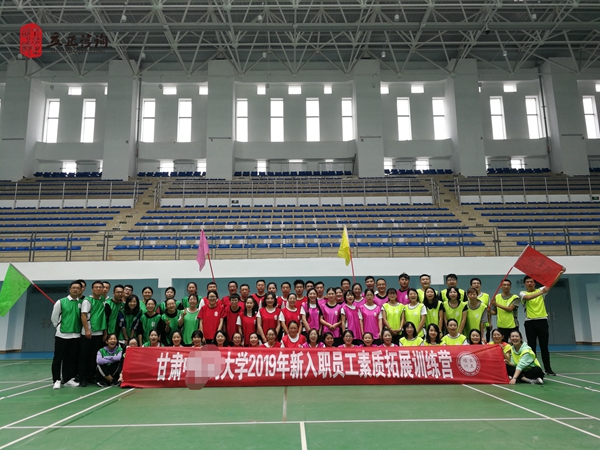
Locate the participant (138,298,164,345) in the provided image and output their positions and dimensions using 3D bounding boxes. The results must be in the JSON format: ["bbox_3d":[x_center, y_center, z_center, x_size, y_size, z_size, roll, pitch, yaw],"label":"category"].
[{"bbox_3d":[-2.638,2.030,8.270,0.480,1.425,0.330,1,-11,-9],"label":"participant"}]

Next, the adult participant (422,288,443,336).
[{"bbox_3d":[2.427,1.923,8.428,0.460,1.574,0.300,-2,-11,7],"label":"adult participant"}]

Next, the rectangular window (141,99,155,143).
[{"bbox_3d":[-9.889,-6.811,30.528,0.895,3.071,0.200,0,-12,-1],"label":"rectangular window"}]

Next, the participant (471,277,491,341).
[{"bbox_3d":[3.368,1.894,8.862,0.500,1.760,0.300,-3,-12,14],"label":"participant"}]

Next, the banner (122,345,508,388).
[{"bbox_3d":[0.243,2.208,7.376,6.100,0.620,0.150,-1,-11,0],"label":"banner"}]

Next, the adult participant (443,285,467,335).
[{"bbox_3d":[2.930,1.964,8.684,0.460,1.617,0.300,-2,-12,7],"label":"adult participant"}]

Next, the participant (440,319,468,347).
[{"bbox_3d":[2.578,2.081,7.786,0.480,1.008,0.600,-2,-11,8],"label":"participant"}]

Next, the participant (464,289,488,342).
[{"bbox_3d":[3.281,1.964,8.640,0.450,1.591,0.300,-3,-12,11],"label":"participant"}]

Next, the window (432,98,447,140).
[{"bbox_3d":[9.195,-6.994,30.902,0.896,3.039,0.200,0,-12,-1],"label":"window"}]

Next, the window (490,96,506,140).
[{"bbox_3d":[12.874,-6.940,30.428,0.840,3.004,0.200,0,-11,-1],"label":"window"}]

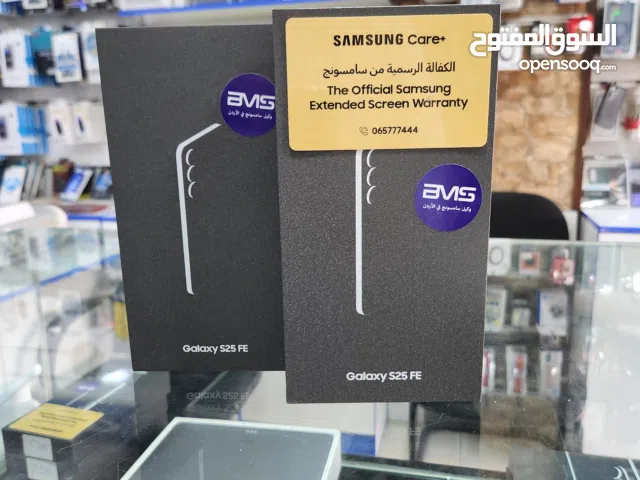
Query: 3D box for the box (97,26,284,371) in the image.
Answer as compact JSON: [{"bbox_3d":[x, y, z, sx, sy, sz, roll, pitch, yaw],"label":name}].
[{"bbox_3d":[-0.056,-0.016,0.224,0.090,0.171,0.026,-1,10,2],"label":"box"}]

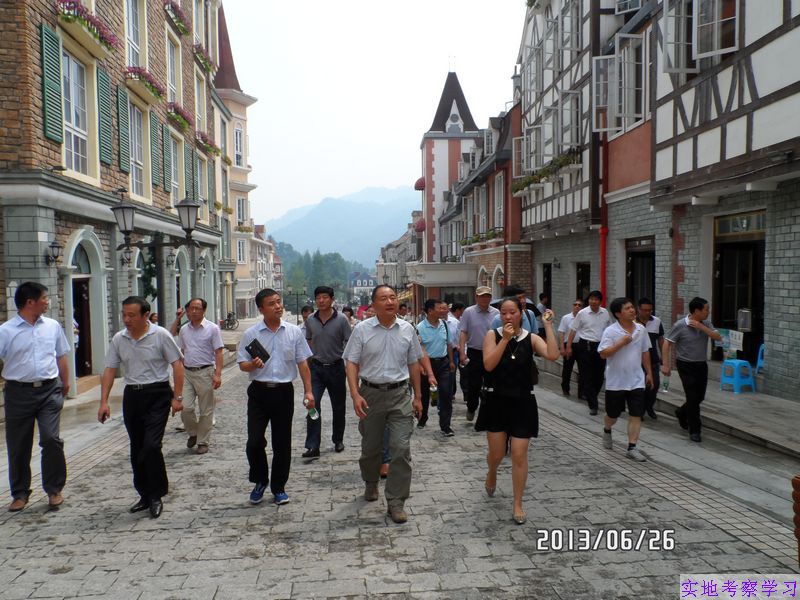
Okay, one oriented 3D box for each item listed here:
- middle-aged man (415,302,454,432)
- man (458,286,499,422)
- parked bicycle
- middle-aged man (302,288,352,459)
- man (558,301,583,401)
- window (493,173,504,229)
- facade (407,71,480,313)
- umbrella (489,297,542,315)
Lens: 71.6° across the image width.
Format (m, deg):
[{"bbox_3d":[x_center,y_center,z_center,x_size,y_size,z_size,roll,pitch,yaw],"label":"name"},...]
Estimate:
[{"bbox_3d":[0.432,0.815,6.750,0.500,1.670,0.480,-2,3,-22],"label":"middle-aged man"},{"bbox_3d":[1.038,0.707,7.200,0.560,1.740,0.450,-1,3,3],"label":"man"},{"bbox_3d":[-9.807,1.212,32.000,1.600,1.030,0.550,1,3,37],"label":"parked bicycle"},{"bbox_3d":[-0.739,0.728,5.650,0.500,1.730,0.460,-1,2,-3],"label":"middle-aged man"},{"bbox_3d":[2.989,0.831,9.500,0.520,1.700,0.420,0,2,9],"label":"man"},{"bbox_3d":[3.982,-3.962,22.200,0.200,2.220,1.550,-1,3,-1],"label":"window"},{"bbox_3d":[3.404,-8.408,45.500,6.000,20.000,5.500,-1,3,-1],"label":"facade"},{"bbox_3d":[1.967,0.140,9.700,0.980,0.500,0.980,-1,2,0],"label":"umbrella"}]

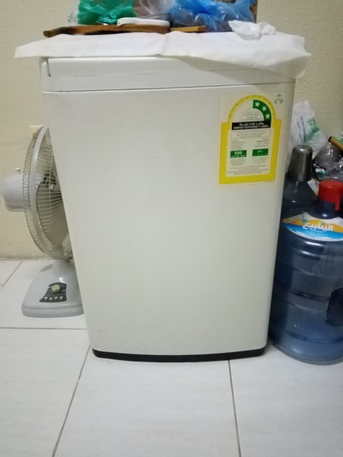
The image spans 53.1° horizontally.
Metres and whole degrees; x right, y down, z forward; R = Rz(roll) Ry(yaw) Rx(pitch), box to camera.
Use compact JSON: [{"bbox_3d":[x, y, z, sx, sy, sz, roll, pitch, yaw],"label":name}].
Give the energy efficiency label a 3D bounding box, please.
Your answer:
[{"bbox_3d":[0.163,-0.179,0.707,0.123,0.178,0.008,-4,28,-4],"label":"energy efficiency label"}]

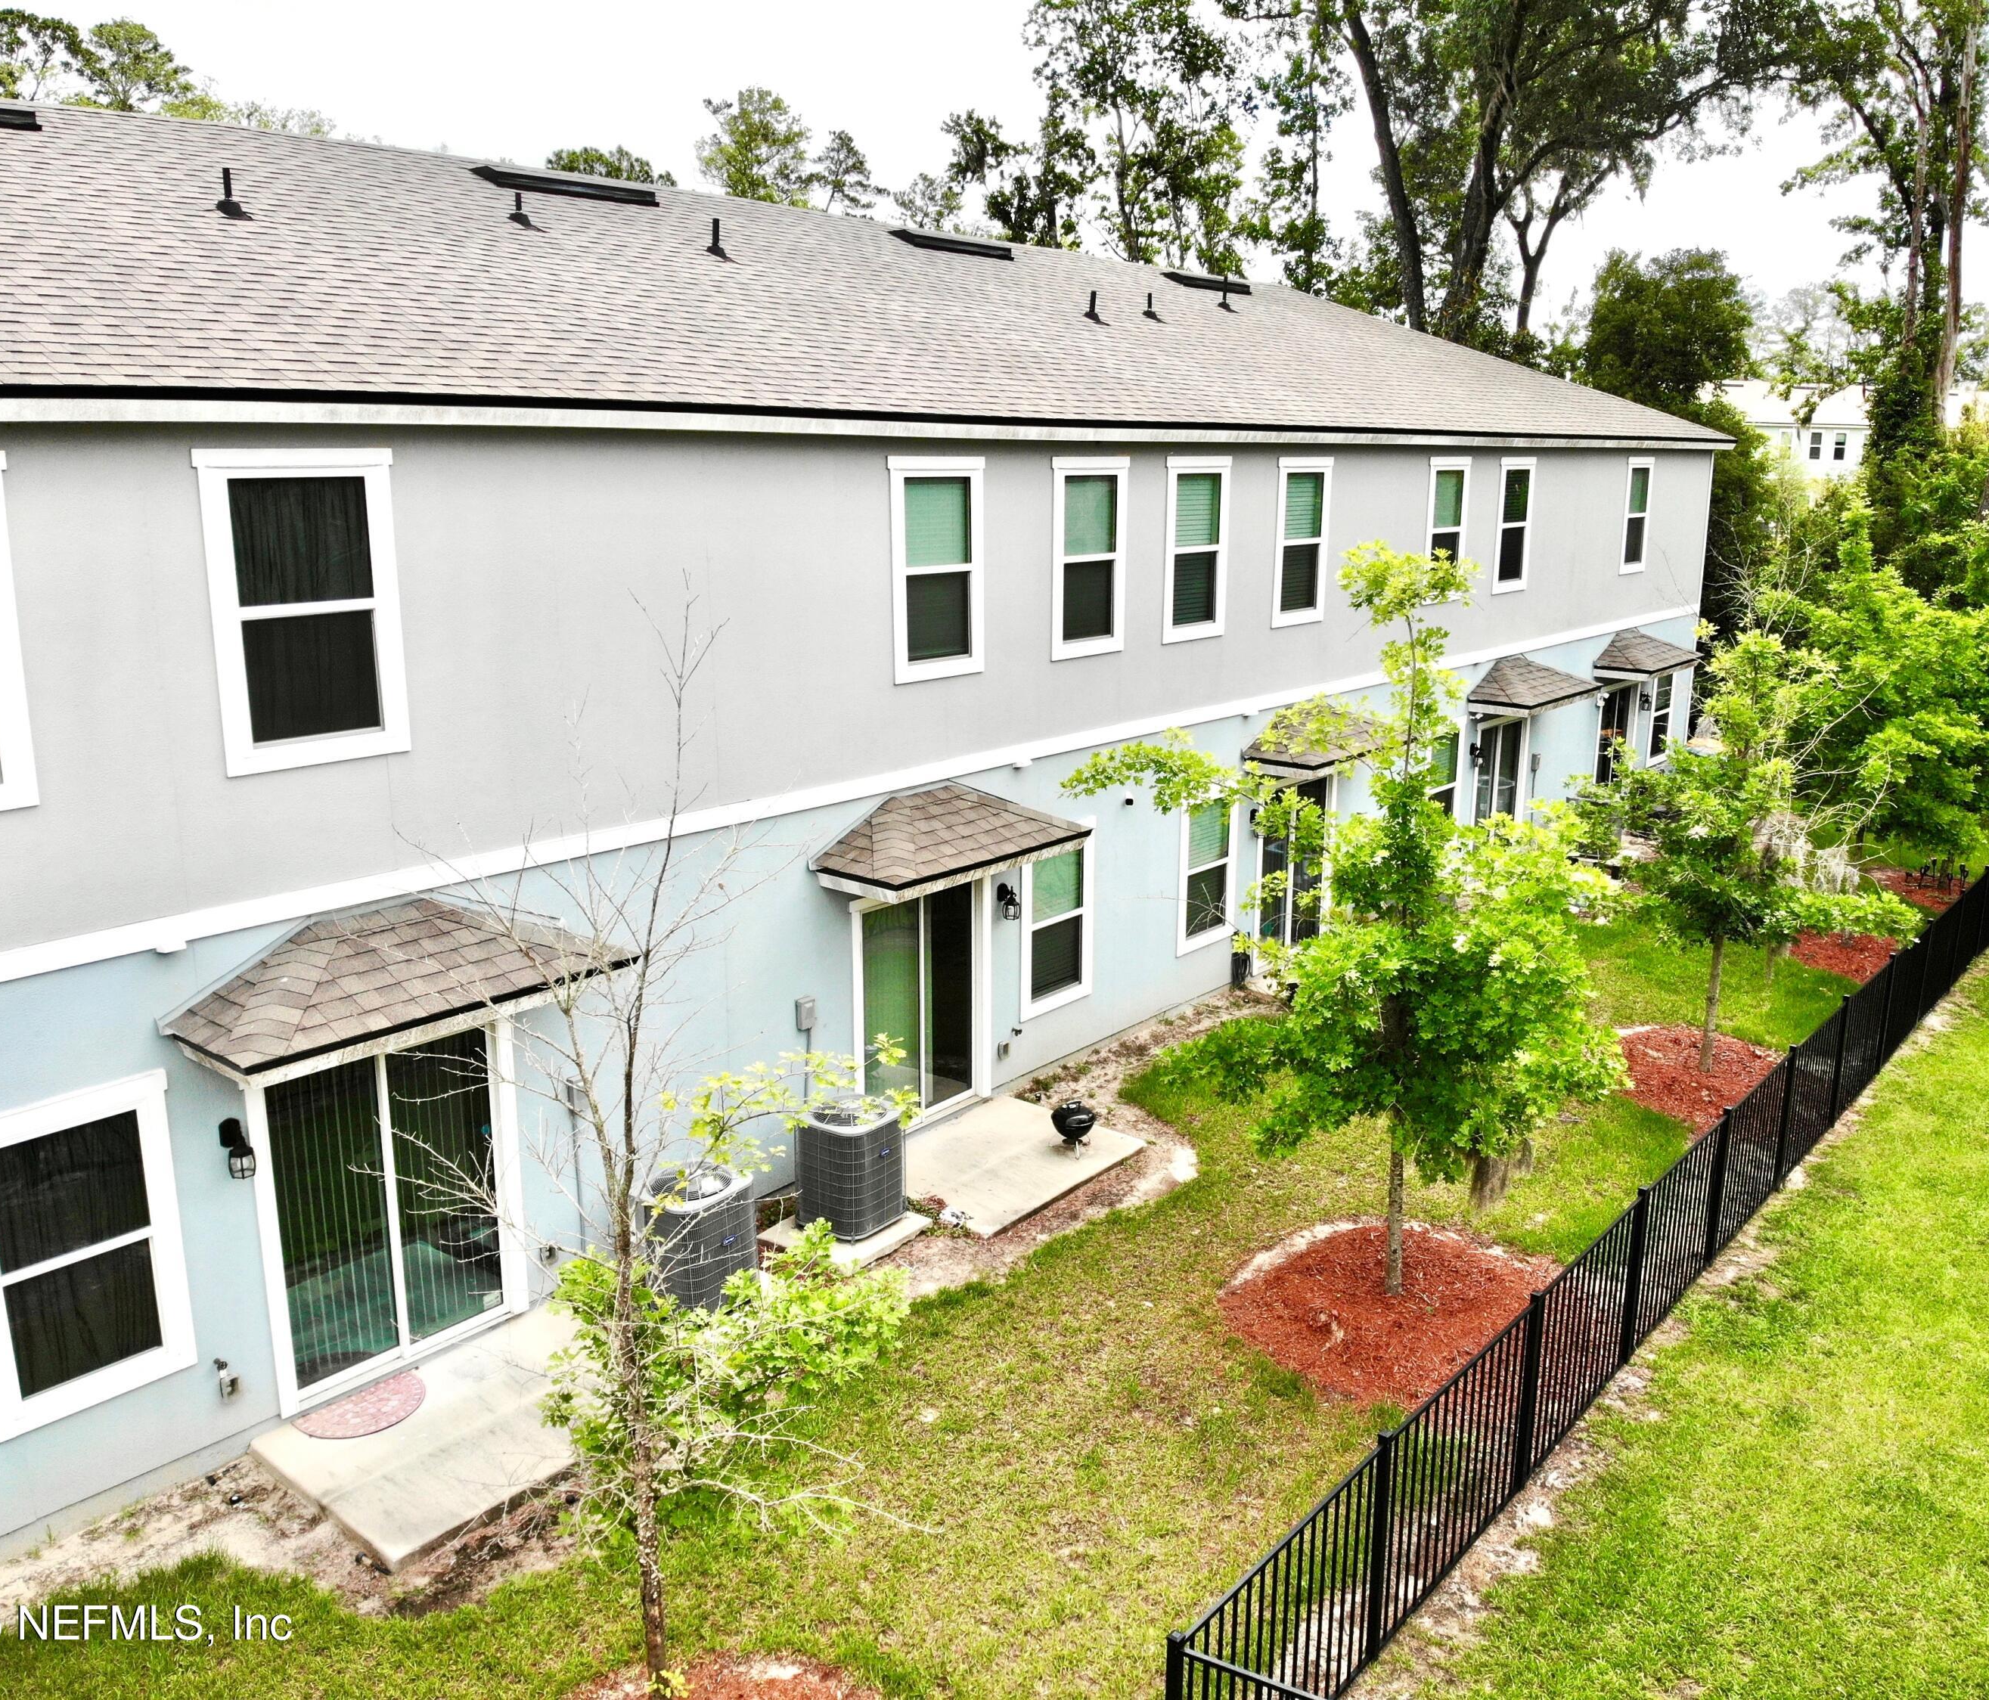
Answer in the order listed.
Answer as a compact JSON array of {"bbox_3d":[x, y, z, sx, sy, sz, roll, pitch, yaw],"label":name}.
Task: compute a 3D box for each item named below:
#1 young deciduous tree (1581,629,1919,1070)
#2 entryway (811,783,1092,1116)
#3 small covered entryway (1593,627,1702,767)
[{"bbox_3d":[7.421,0.048,15.452,3.081,4.430,2.927,7,15,26],"label":"young deciduous tree"},{"bbox_3d":[-0.295,1.051,13.081,0.970,3.080,2.470,12,18,39],"label":"entryway"},{"bbox_3d":[10.344,-1.880,25.050,0.970,3.080,2.470,12,18,39],"label":"small covered entryway"}]

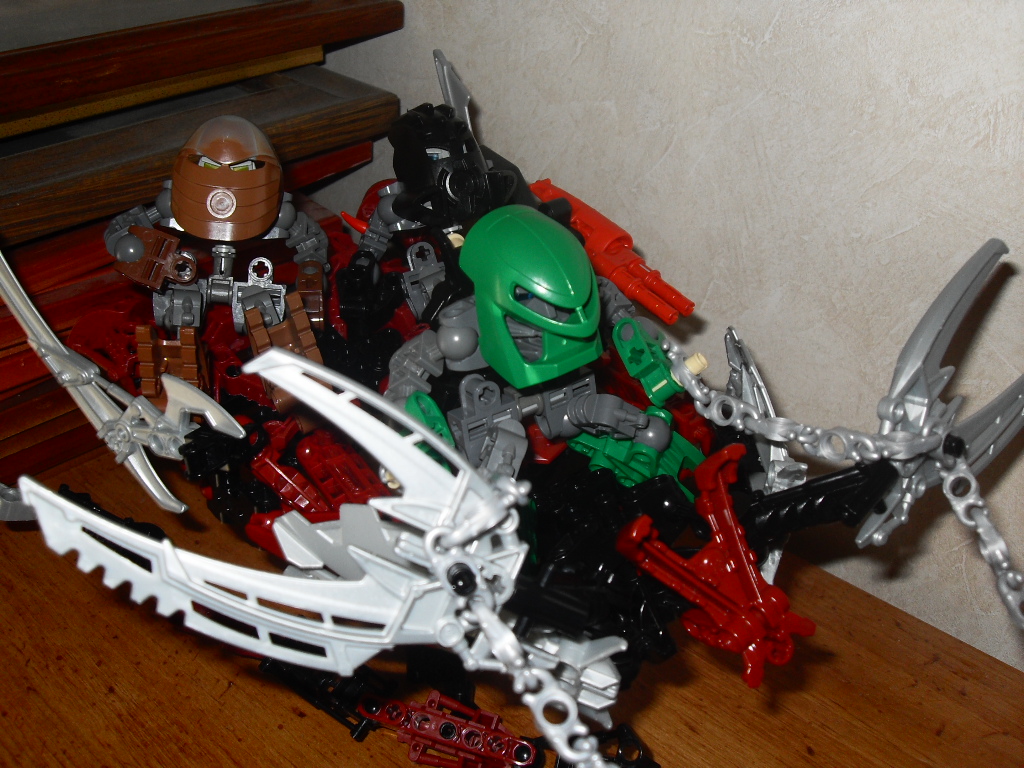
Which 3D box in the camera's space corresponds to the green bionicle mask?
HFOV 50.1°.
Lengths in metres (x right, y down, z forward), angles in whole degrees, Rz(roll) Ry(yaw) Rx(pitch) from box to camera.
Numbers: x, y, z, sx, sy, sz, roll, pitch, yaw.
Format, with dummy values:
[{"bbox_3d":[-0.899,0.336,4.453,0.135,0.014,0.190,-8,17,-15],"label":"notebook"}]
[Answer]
[{"bbox_3d":[0.008,-0.022,0.268,0.032,0.041,0.031,-21,31,-32],"label":"green bionicle mask"}]

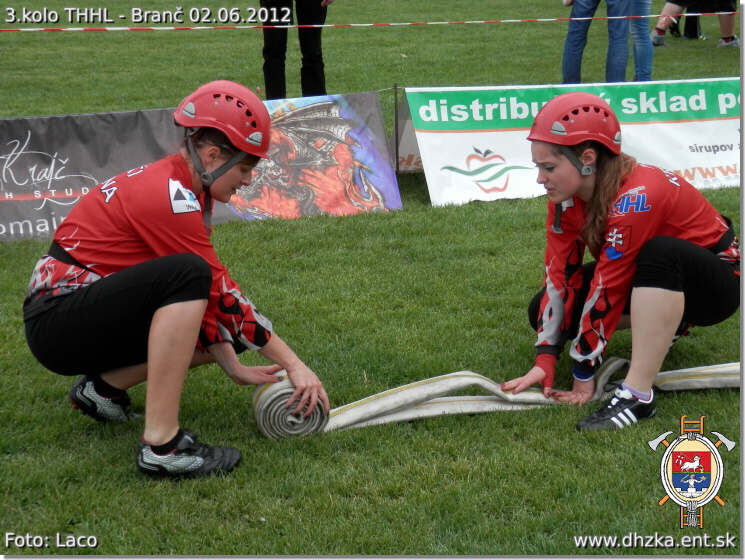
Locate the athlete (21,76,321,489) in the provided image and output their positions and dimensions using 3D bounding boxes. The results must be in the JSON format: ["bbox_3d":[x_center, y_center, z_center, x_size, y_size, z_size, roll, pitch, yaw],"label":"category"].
[{"bbox_3d":[-0.521,-0.041,3.374,0.806,0.980,0.521,-2,16,-8],"label":"athlete"}]

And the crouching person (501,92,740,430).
[{"bbox_3d":[0.750,-0.116,3.798,0.697,0.890,0.567,-7,18,-24],"label":"crouching person"}]

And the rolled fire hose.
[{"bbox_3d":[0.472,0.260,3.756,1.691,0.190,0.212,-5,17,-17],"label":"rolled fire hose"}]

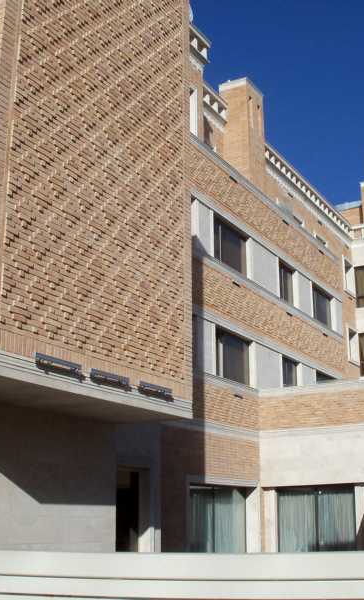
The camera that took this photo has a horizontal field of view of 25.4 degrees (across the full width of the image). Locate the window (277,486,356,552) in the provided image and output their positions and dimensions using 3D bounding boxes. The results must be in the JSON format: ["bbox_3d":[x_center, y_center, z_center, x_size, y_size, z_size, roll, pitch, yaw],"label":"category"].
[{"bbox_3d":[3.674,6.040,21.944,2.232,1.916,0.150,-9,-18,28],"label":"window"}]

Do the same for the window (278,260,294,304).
[{"bbox_3d":[3.411,-0.488,26.585,0.150,1.283,1.283,-9,-18,28],"label":"window"}]

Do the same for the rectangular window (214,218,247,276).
[{"bbox_3d":[1.368,-1.470,23.056,0.150,1.274,2.232,-9,-18,28],"label":"rectangular window"}]

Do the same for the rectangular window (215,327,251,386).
[{"bbox_3d":[1.391,1.633,22.203,0.150,1.256,2.186,-9,-18,28],"label":"rectangular window"}]

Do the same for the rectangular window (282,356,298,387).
[{"bbox_3d":[3.422,2.614,25.712,0.150,1.256,1.283,-9,-18,28],"label":"rectangular window"}]

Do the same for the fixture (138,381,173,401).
[{"bbox_3d":[-0.390,1.324,11.828,0.170,0.190,0.890,-9,-18,28],"label":"fixture"}]

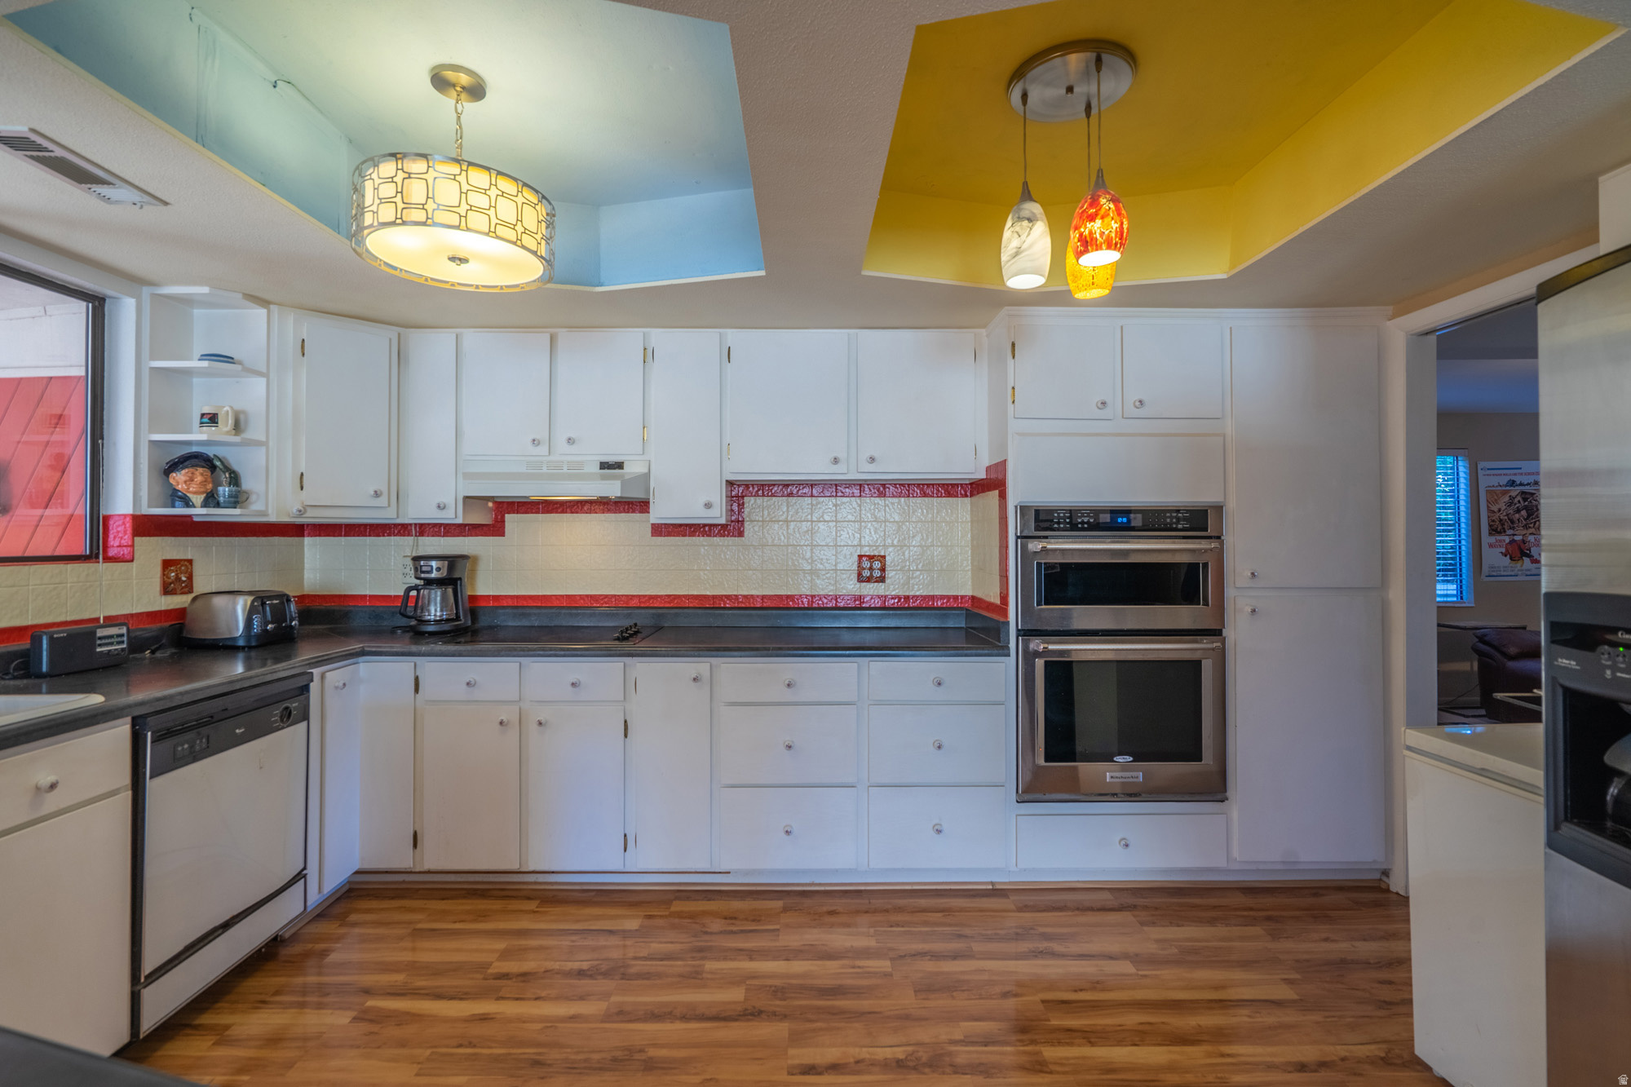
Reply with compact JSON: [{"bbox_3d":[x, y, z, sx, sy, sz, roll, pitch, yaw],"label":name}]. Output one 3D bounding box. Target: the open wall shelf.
[{"bbox_3d":[-2.128,-0.477,2.535,0.295,0.765,0.205,0,0,-1],"label":"open wall shelf"}]

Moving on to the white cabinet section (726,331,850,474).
[{"bbox_3d":[-0.111,-0.574,3.108,0.506,0.585,0.290,0,0,-1],"label":"white cabinet section"}]

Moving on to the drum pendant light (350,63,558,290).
[{"bbox_3d":[-0.891,-0.926,1.810,0.455,0.460,0.455,0,0,0],"label":"drum pendant light"}]

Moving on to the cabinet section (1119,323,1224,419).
[{"bbox_3d":[1.313,-0.634,2.966,0.388,0.358,0.600,0,0,-1],"label":"cabinet section"}]

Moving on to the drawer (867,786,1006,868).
[{"bbox_3d":[0.440,1.031,2.835,0.490,0.293,0.440,0,0,0],"label":"drawer"}]

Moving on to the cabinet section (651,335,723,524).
[{"bbox_3d":[-0.527,-0.478,3.103,0.308,0.775,0.290,0,0,-1],"label":"cabinet section"}]

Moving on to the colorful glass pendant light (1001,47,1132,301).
[{"bbox_3d":[0.620,-0.900,1.775,0.315,0.515,0.330,0,0,0],"label":"colorful glass pendant light"}]

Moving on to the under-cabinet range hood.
[{"bbox_3d":[-1.043,-0.260,3.000,0.755,0.150,0.470,0,0,0],"label":"under-cabinet range hood"}]

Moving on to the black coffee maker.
[{"bbox_3d":[-1.615,0.210,3.060,0.185,0.320,0.260,0,0,10],"label":"black coffee maker"}]

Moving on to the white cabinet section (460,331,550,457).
[{"bbox_3d":[-1.231,-0.593,3.020,0.360,0.490,0.300,0,0,-1],"label":"white cabinet section"}]

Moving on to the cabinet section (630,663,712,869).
[{"bbox_3d":[-0.528,0.814,2.940,0.301,0.751,0.600,0,0,-1],"label":"cabinet section"}]

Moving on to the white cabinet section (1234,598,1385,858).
[{"bbox_3d":[1.773,0.666,2.890,0.530,0.965,0.560,0,0,-1],"label":"white cabinet section"}]

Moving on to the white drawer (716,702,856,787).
[{"bbox_3d":[-0.097,0.734,2.835,0.492,0.289,0.440,0,0,0],"label":"white drawer"}]

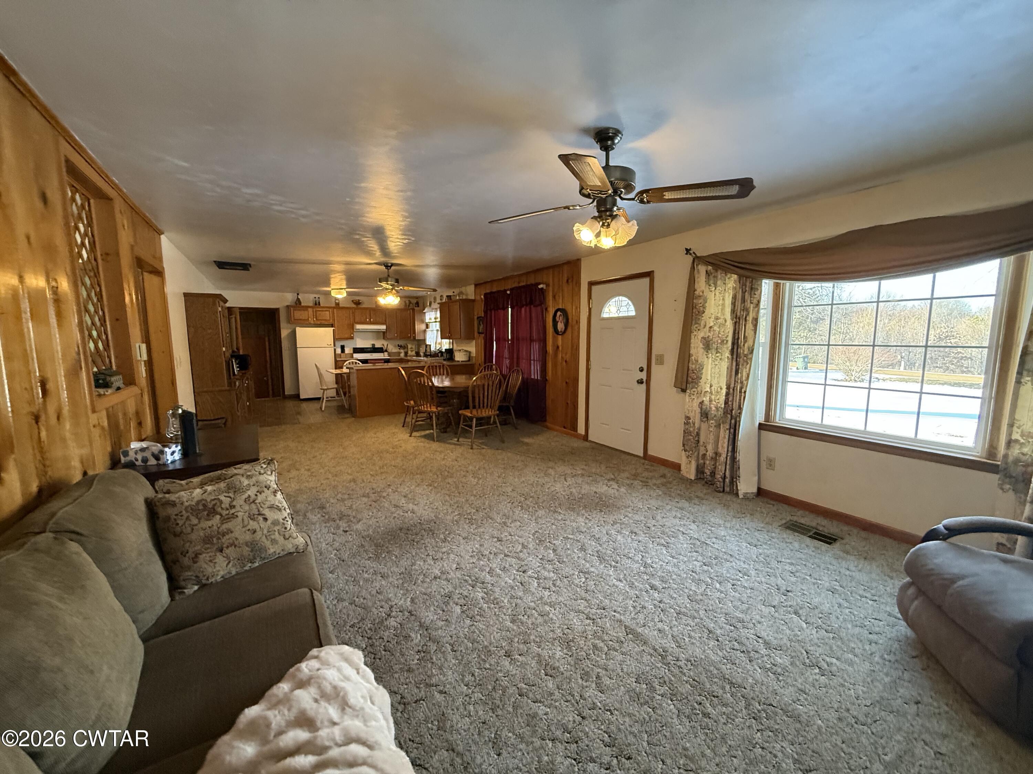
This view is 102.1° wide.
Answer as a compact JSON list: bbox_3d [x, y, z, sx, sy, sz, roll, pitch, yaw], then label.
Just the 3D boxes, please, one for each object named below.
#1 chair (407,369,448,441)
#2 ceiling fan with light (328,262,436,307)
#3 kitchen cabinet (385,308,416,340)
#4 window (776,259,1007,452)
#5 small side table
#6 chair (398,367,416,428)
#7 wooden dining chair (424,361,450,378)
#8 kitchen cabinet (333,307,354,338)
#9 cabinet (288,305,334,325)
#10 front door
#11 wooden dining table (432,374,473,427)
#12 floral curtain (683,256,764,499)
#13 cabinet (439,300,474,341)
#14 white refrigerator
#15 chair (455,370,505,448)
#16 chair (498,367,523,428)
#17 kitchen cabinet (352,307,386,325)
[{"bbox_3d":[-1.210,0.224,5.999,0.500,0.970,0.530,4,8,29],"label":"chair"},{"bbox_3d":[-1.828,-1.465,5.990,1.330,0.565,1.330,-3,7,-25],"label":"ceiling fan with light"},{"bbox_3d":[-3.087,-1.646,11.016,0.800,0.770,0.340,-4,8,-31],"label":"kitchen cabinet"},{"bbox_3d":[2.624,-0.302,3.085,0.100,1.340,1.220,-5,8,-33],"label":"window"},{"bbox_3d":[-2.046,0.740,2.732,0.670,0.730,1.130,-5,8,-33],"label":"small side table"},{"bbox_3d":[-1.532,0.163,6.417,0.540,0.970,0.460,-3,7,-25],"label":"chair"},{"bbox_3d":[-1.269,0.080,7.199,0.500,0.970,0.530,-4,8,-30],"label":"wooden dining chair"},{"bbox_3d":[-4.276,-1.556,10.312,0.450,0.765,0.320,-4,8,-31],"label":"kitchen cabinet"},{"bbox_3d":[-4.876,-1.691,9.931,0.920,0.405,0.330,-4,8,-31],"label":"cabinet"},{"bbox_3d":[1.240,-0.241,5.165,0.050,2.040,0.920,-5,8,-33],"label":"front door"},{"bbox_3d":[-0.905,0.273,6.400,1.130,0.750,1.750,-4,8,-31],"label":"wooden dining table"},{"bbox_3d":[1.823,-0.147,3.814,0.190,2.150,0.720,-4,8,-31],"label":"floral curtain"},{"bbox_3d":[-1.182,-1.324,8.324,0.330,0.745,0.910,-5,8,-33],"label":"cabinet"},{"bbox_3d":[-4.739,-0.573,9.861,0.770,1.650,0.740,-4,8,-31],"label":"white refrigerator"},{"bbox_3d":[-0.487,0.272,5.581,0.510,0.970,0.540,-5,8,-36],"label":"chair"},{"bbox_3d":[-0.280,0.158,6.528,0.530,0.970,0.500,-4,8,-28],"label":"chair"},{"bbox_3d":[-3.704,-1.777,10.501,0.760,0.385,0.320,-5,8,-33],"label":"kitchen cabinet"}]

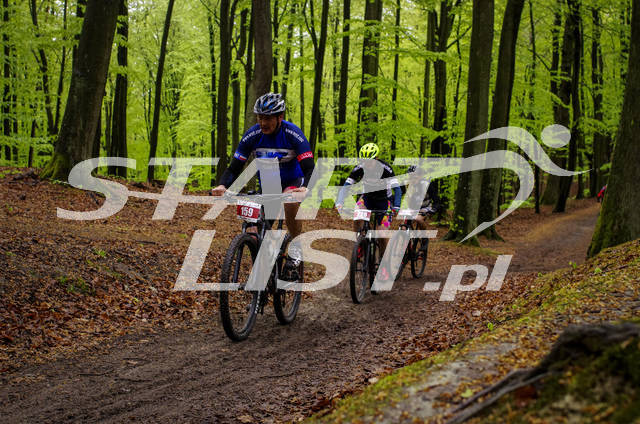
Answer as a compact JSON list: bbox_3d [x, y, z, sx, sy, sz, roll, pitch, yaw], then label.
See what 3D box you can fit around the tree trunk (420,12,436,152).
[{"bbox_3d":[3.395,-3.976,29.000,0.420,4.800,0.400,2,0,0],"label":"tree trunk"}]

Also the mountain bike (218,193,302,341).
[{"bbox_3d":[-0.425,0.365,6.750,0.680,1.050,1.800,2,0,16],"label":"mountain bike"}]

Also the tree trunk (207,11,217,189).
[{"bbox_3d":[-2.940,-3.048,25.000,0.240,4.760,0.240,1,1,0],"label":"tree trunk"}]

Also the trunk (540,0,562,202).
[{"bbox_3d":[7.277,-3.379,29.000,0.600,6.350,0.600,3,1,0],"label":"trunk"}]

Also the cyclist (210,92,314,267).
[{"bbox_3d":[-0.395,-0.125,6.930,0.730,1.520,0.900,2,1,14],"label":"cyclist"}]

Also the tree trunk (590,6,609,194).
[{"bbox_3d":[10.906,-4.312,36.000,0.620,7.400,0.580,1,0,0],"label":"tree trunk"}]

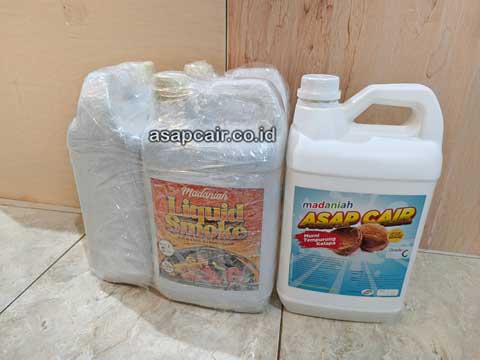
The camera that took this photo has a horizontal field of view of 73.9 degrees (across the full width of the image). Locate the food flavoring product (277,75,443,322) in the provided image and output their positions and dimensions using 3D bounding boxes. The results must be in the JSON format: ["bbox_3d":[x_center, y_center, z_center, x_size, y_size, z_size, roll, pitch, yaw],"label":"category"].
[{"bbox_3d":[0.143,0.025,0.423,0.172,0.311,0.129,3,24,9],"label":"food flavoring product"}]

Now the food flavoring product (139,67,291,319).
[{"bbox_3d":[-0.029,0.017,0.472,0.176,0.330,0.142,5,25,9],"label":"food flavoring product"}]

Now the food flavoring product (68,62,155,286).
[{"bbox_3d":[-0.172,-0.012,0.530,0.125,0.330,0.174,4,25,7],"label":"food flavoring product"}]

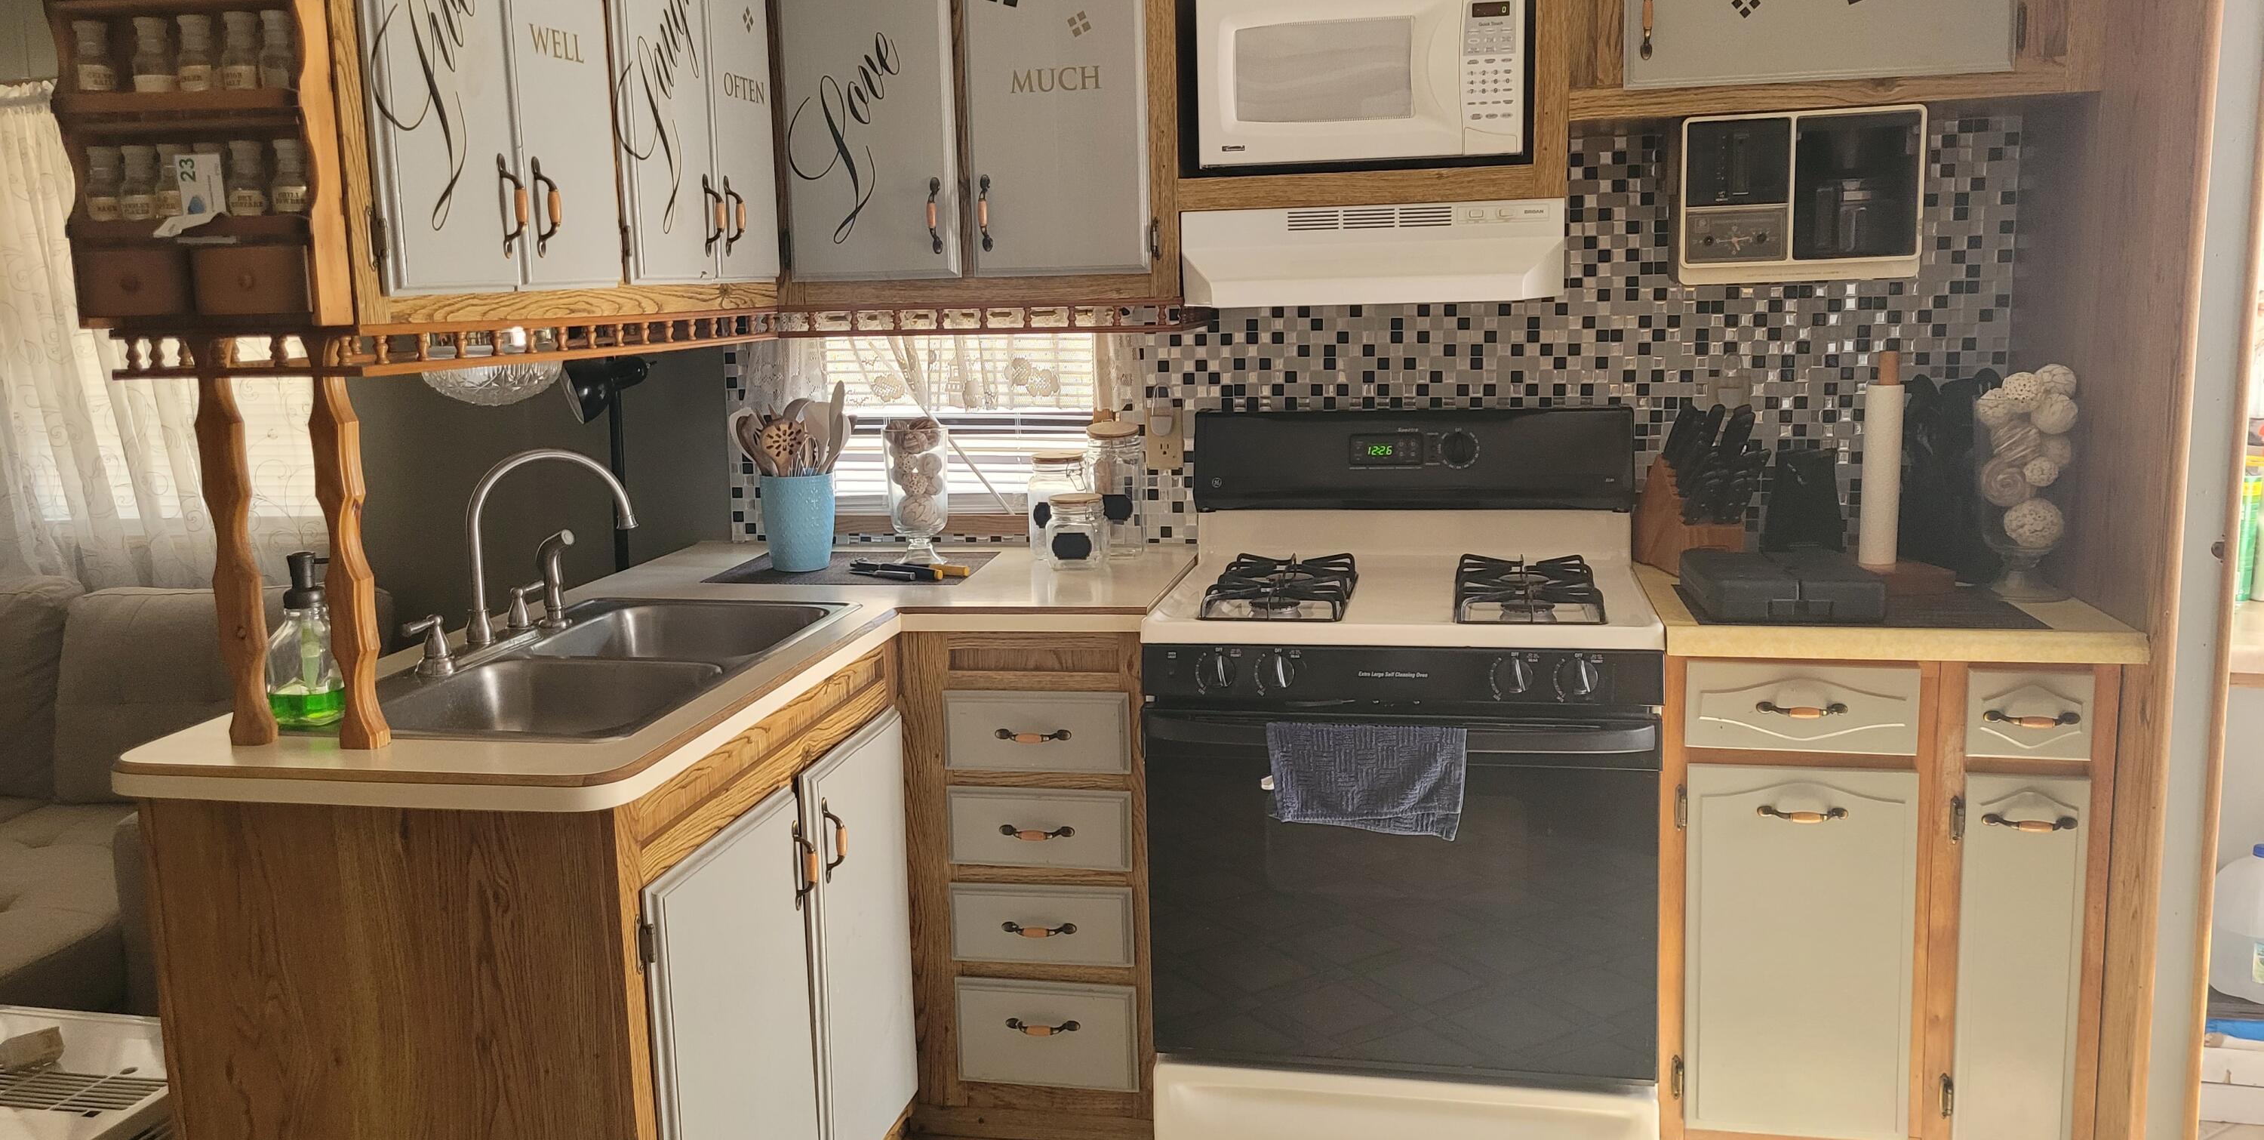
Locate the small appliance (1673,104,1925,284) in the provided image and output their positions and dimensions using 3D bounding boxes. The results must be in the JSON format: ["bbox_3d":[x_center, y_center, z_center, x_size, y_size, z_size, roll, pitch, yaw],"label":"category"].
[{"bbox_3d":[1.018,-0.577,2.638,0.344,0.247,0.230,0,10,12],"label":"small appliance"}]

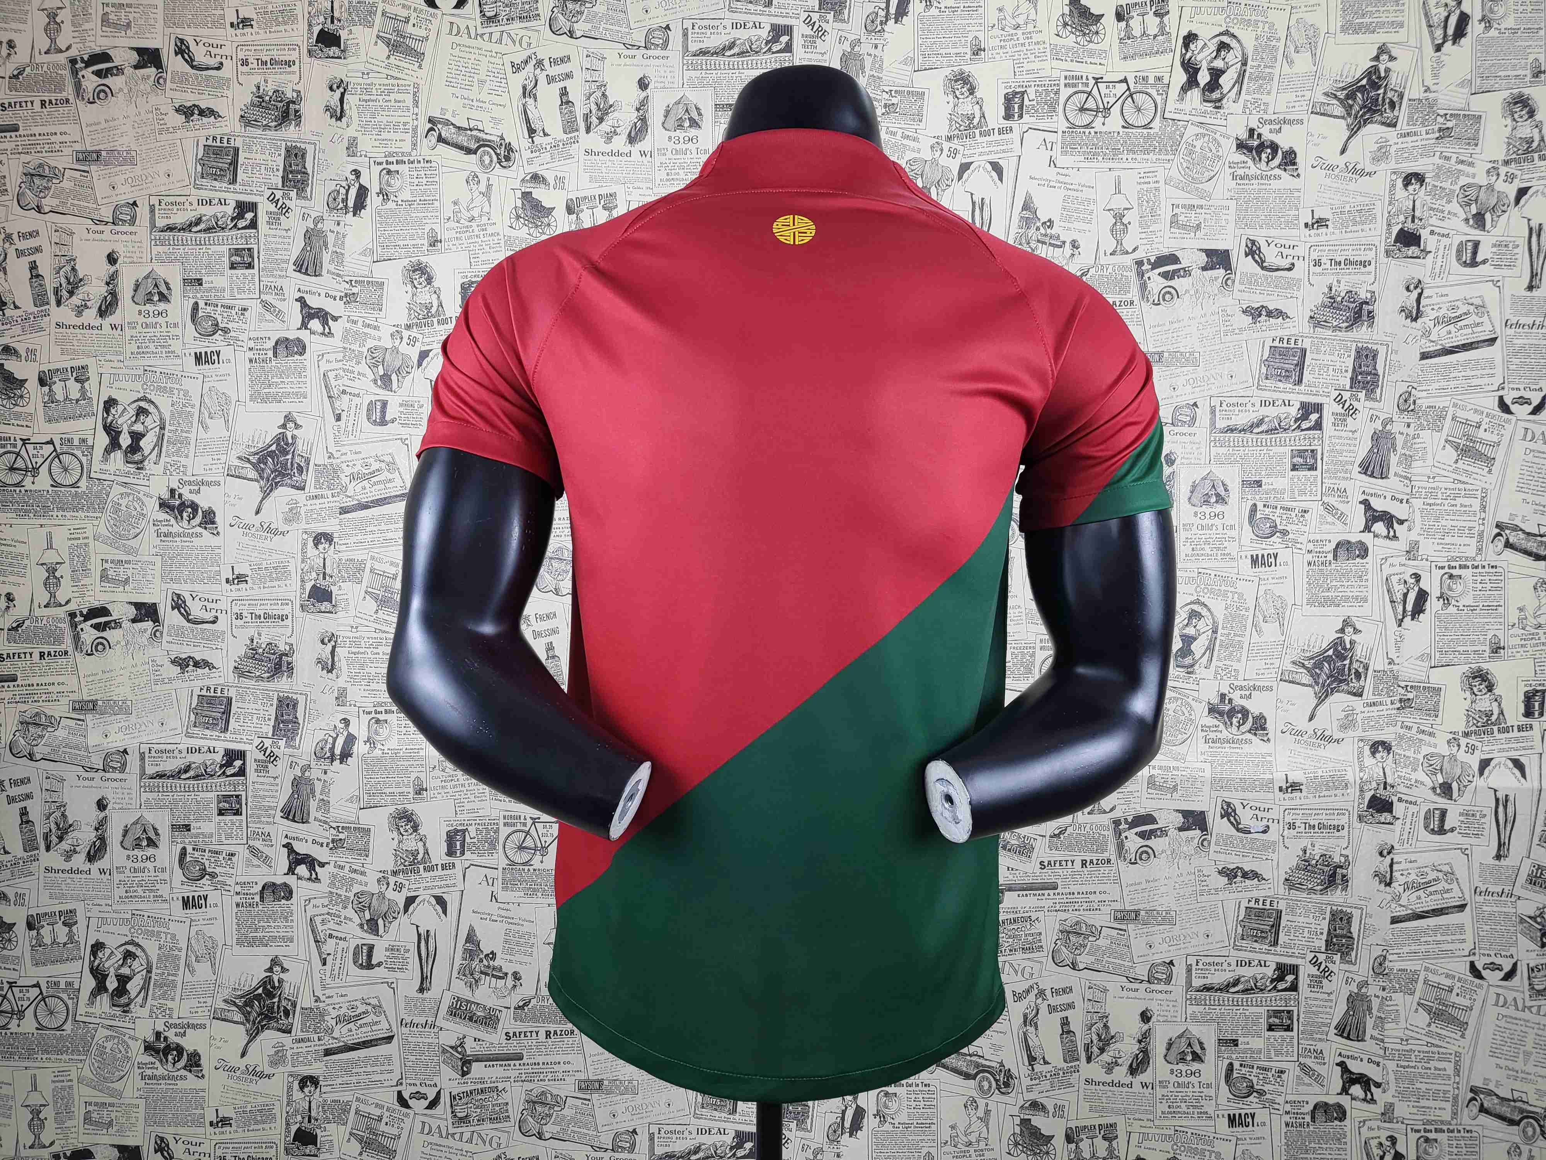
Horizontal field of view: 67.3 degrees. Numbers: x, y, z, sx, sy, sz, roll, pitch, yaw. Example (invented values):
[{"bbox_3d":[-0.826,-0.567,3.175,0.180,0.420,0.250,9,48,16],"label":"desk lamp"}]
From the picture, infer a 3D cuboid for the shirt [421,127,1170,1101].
[{"bbox_3d":[0.018,0.012,0.910,0.575,0.720,0.290,2,1,3],"label":"shirt"}]

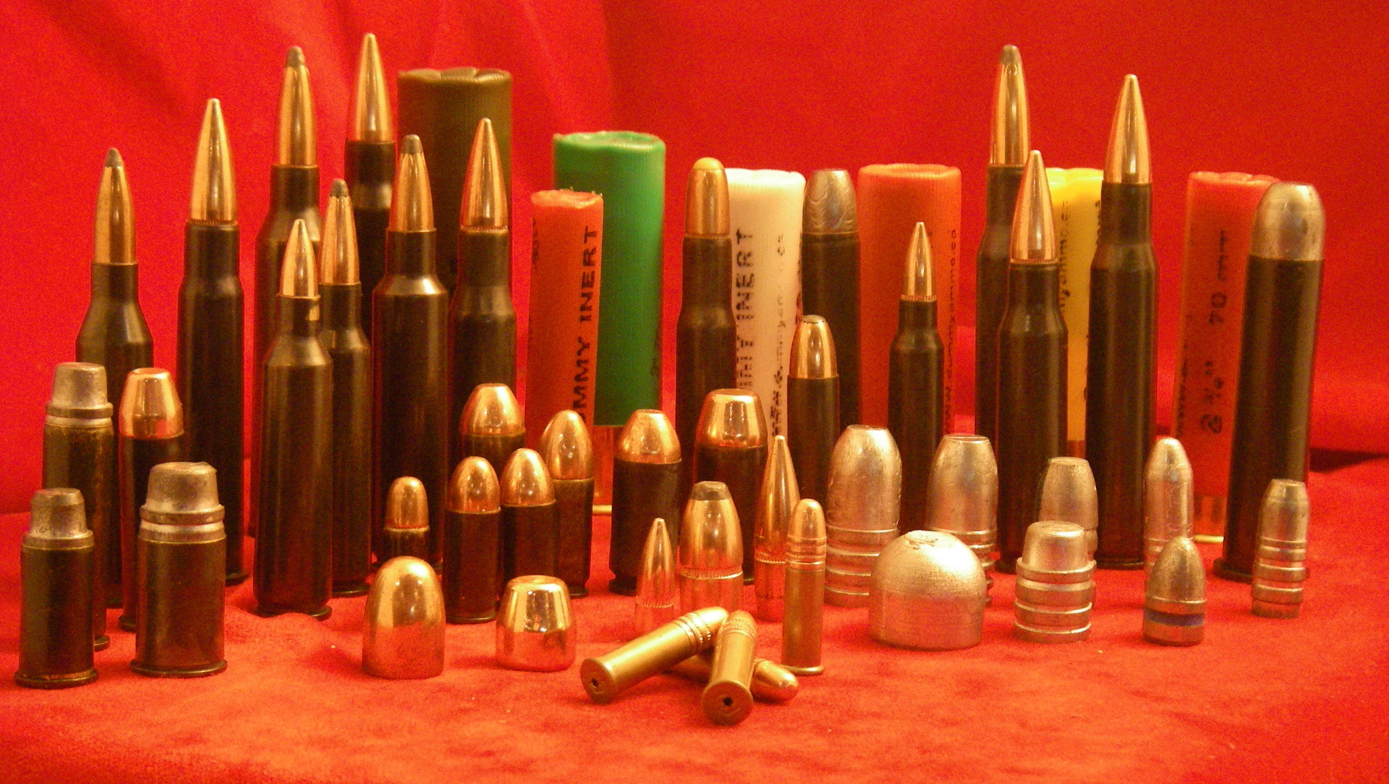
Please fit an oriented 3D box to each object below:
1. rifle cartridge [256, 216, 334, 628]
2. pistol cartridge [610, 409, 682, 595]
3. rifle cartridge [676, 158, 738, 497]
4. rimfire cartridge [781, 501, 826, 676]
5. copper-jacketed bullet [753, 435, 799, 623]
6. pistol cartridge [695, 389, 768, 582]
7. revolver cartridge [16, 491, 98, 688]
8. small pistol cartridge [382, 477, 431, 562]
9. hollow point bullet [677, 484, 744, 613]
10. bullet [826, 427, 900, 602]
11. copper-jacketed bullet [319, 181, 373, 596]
[{"bbox_3d":[-0.061,0.004,0.511,0.012,0.060,0.012,2,8,0],"label":"rifle cartridge"},{"bbox_3d":[-0.008,0.017,0.534,0.011,0.029,0.011,2,7,0],"label":"pistol cartridge"},{"bbox_3d":[0.002,-0.007,0.574,0.012,0.066,0.012,0,7,0],"label":"rifle cartridge"},{"bbox_3d":[0.016,0.027,0.474,0.007,0.025,0.007,2,7,0],"label":"rimfire cartridge"},{"bbox_3d":[0.013,0.021,0.514,0.007,0.029,0.007,2,7,0],"label":"copper-jacketed bullet"},{"bbox_3d":[0.006,0.015,0.550,0.012,0.032,0.012,2,9,0],"label":"pistol cartridge"},{"bbox_3d":[-0.088,0.027,0.460,0.011,0.026,0.011,2,7,0],"label":"revolver cartridge"},{"bbox_3d":[-0.043,0.024,0.501,0.008,0.023,0.008,1,7,0],"label":"small pistol cartridge"},{"bbox_3d":[0.003,0.025,0.507,0.009,0.022,0.009,2,7,0],"label":"hollow point bullet"},{"bbox_3d":[0.027,0.019,0.530,0.012,0.028,0.012,2,9,0],"label":"bullet"},{"bbox_3d":[-0.056,-0.001,0.523,0.010,0.065,0.010,1,6,0],"label":"copper-jacketed bullet"}]

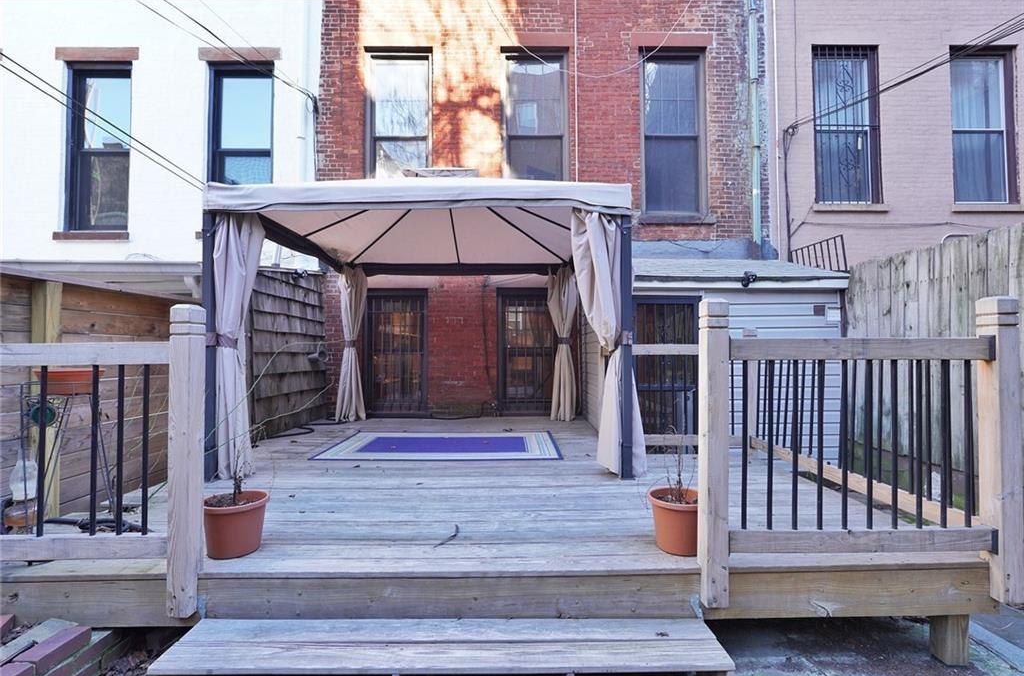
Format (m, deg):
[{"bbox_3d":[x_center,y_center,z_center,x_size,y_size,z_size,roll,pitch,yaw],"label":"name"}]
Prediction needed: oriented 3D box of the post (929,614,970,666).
[{"bbox_3d":[1.933,1.305,2.015,0.092,0.230,0.092,0,-1,-1],"label":"post"}]

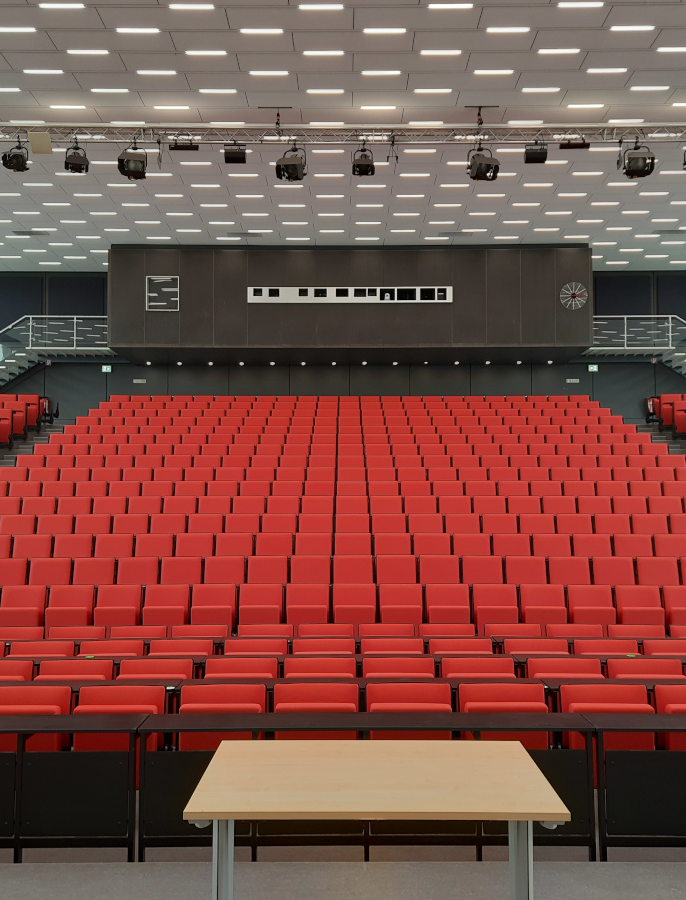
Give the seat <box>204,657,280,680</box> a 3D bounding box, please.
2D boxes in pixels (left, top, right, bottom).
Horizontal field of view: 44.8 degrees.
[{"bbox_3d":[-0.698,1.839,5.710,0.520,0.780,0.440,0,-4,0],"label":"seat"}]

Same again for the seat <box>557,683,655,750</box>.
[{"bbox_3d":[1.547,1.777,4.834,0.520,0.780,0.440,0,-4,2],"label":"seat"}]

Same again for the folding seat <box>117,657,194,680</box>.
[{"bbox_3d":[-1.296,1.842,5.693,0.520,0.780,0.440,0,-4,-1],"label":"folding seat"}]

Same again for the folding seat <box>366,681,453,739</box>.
[{"bbox_3d":[0.414,1.816,5.141,0.525,0.700,0.330,0,-4,0],"label":"folding seat"}]

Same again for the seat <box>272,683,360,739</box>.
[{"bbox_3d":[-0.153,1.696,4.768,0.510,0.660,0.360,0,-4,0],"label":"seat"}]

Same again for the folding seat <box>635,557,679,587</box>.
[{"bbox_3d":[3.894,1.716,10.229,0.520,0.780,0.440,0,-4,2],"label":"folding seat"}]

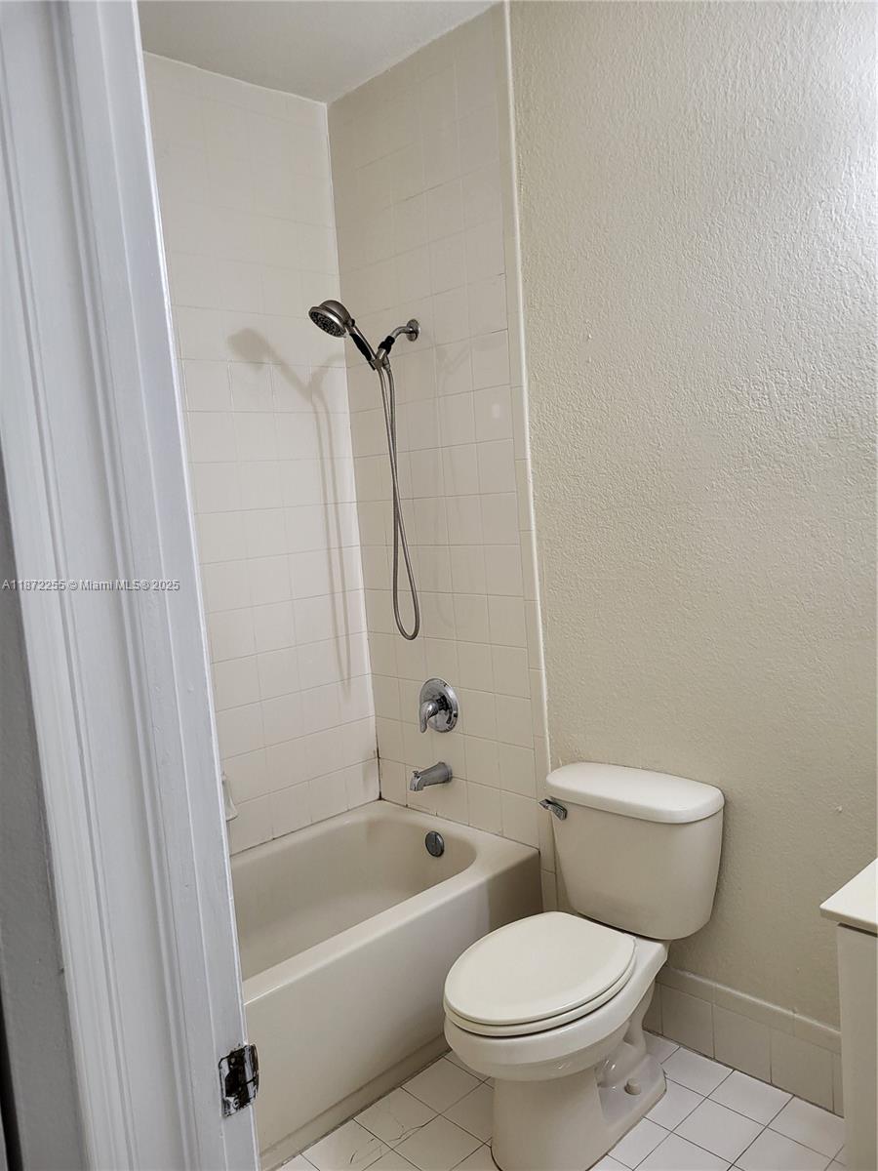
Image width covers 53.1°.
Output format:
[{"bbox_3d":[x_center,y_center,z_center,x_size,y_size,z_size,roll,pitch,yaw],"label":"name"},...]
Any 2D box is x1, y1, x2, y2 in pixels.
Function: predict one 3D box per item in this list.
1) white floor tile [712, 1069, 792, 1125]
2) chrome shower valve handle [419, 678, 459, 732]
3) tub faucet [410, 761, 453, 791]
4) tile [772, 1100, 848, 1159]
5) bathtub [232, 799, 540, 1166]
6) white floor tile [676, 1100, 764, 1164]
[{"bbox_3d":[0.749,1.238,2.119,0.134,0.010,0.150,-10,8,-43],"label":"white floor tile"},{"bbox_3d":[-0.029,0.394,2.835,0.083,0.180,0.180,-10,8,-43],"label":"chrome shower valve handle"},{"bbox_3d":[-0.035,0.622,2.837,0.143,0.074,0.066,-10,8,-43],"label":"tub faucet"},{"bbox_3d":[0.854,1.242,2.008,0.134,0.010,0.150,-10,8,-43],"label":"tile"},{"bbox_3d":[-0.483,1.079,2.392,1.520,0.426,0.755,-10,8,-43],"label":"bathtub"},{"bbox_3d":[0.645,1.256,2.022,0.150,0.010,0.150,-10,8,-43],"label":"white floor tile"}]

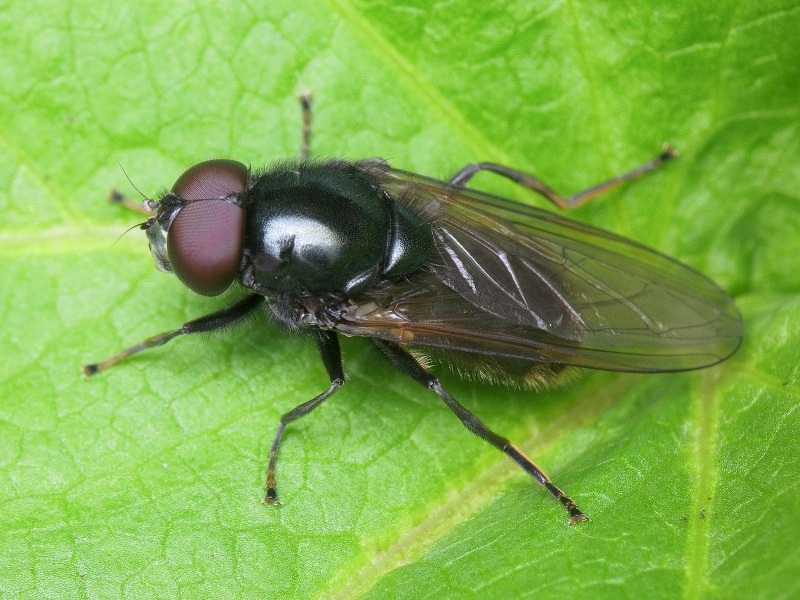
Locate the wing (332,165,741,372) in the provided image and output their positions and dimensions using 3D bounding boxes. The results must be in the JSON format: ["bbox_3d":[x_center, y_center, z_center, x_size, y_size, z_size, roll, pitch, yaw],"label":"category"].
[{"bbox_3d":[0.003,0.000,0.065,0.008,0.001,0.004,10,60,3],"label":"wing"}]

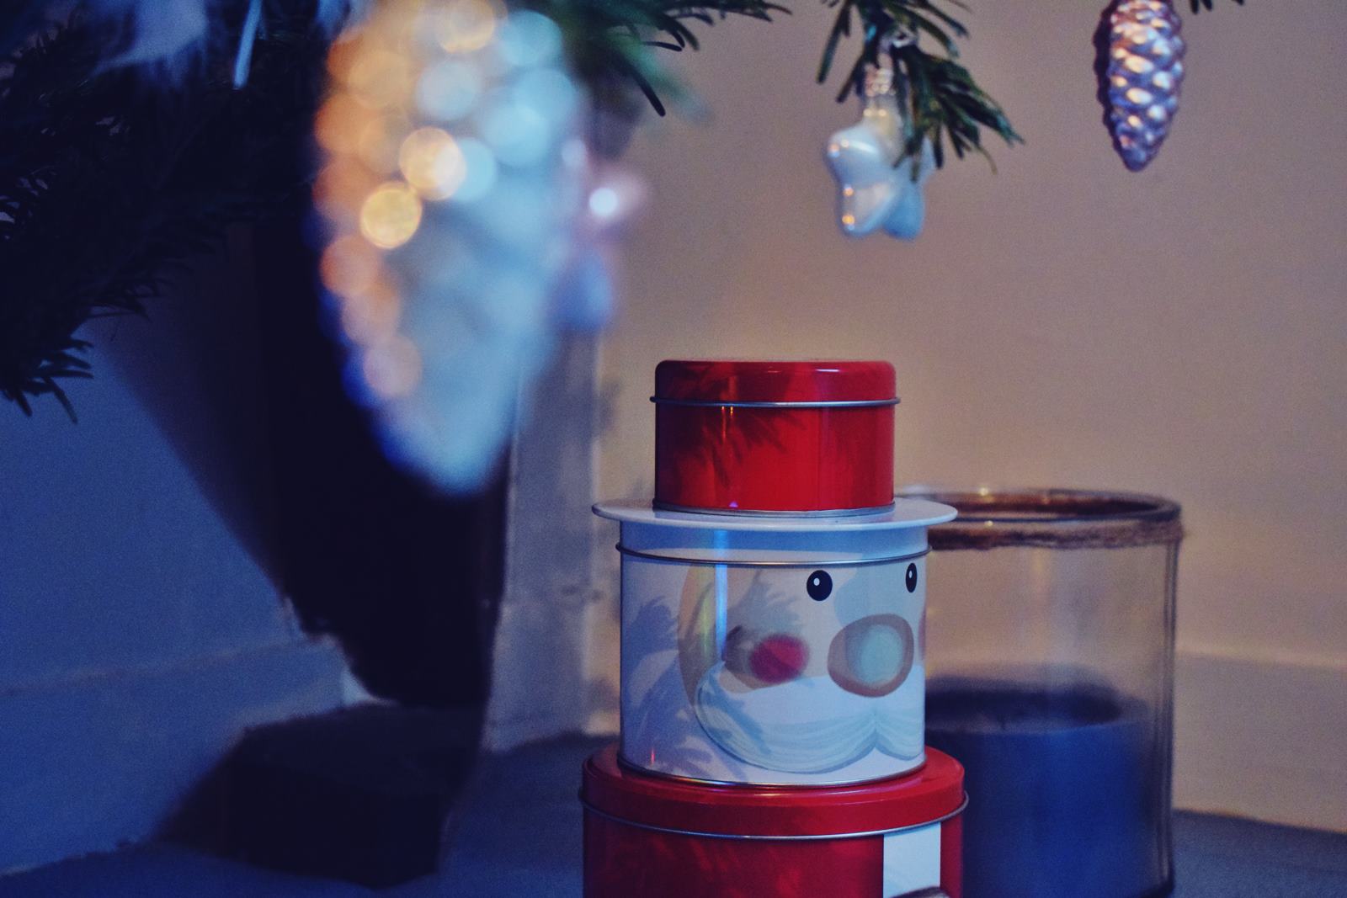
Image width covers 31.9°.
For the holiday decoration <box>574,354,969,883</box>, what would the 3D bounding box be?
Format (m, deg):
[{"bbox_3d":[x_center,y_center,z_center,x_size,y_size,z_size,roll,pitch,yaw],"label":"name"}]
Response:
[{"bbox_3d":[0.042,0.100,0.965,0.160,0.272,0.160,1,3,0],"label":"holiday decoration"}]

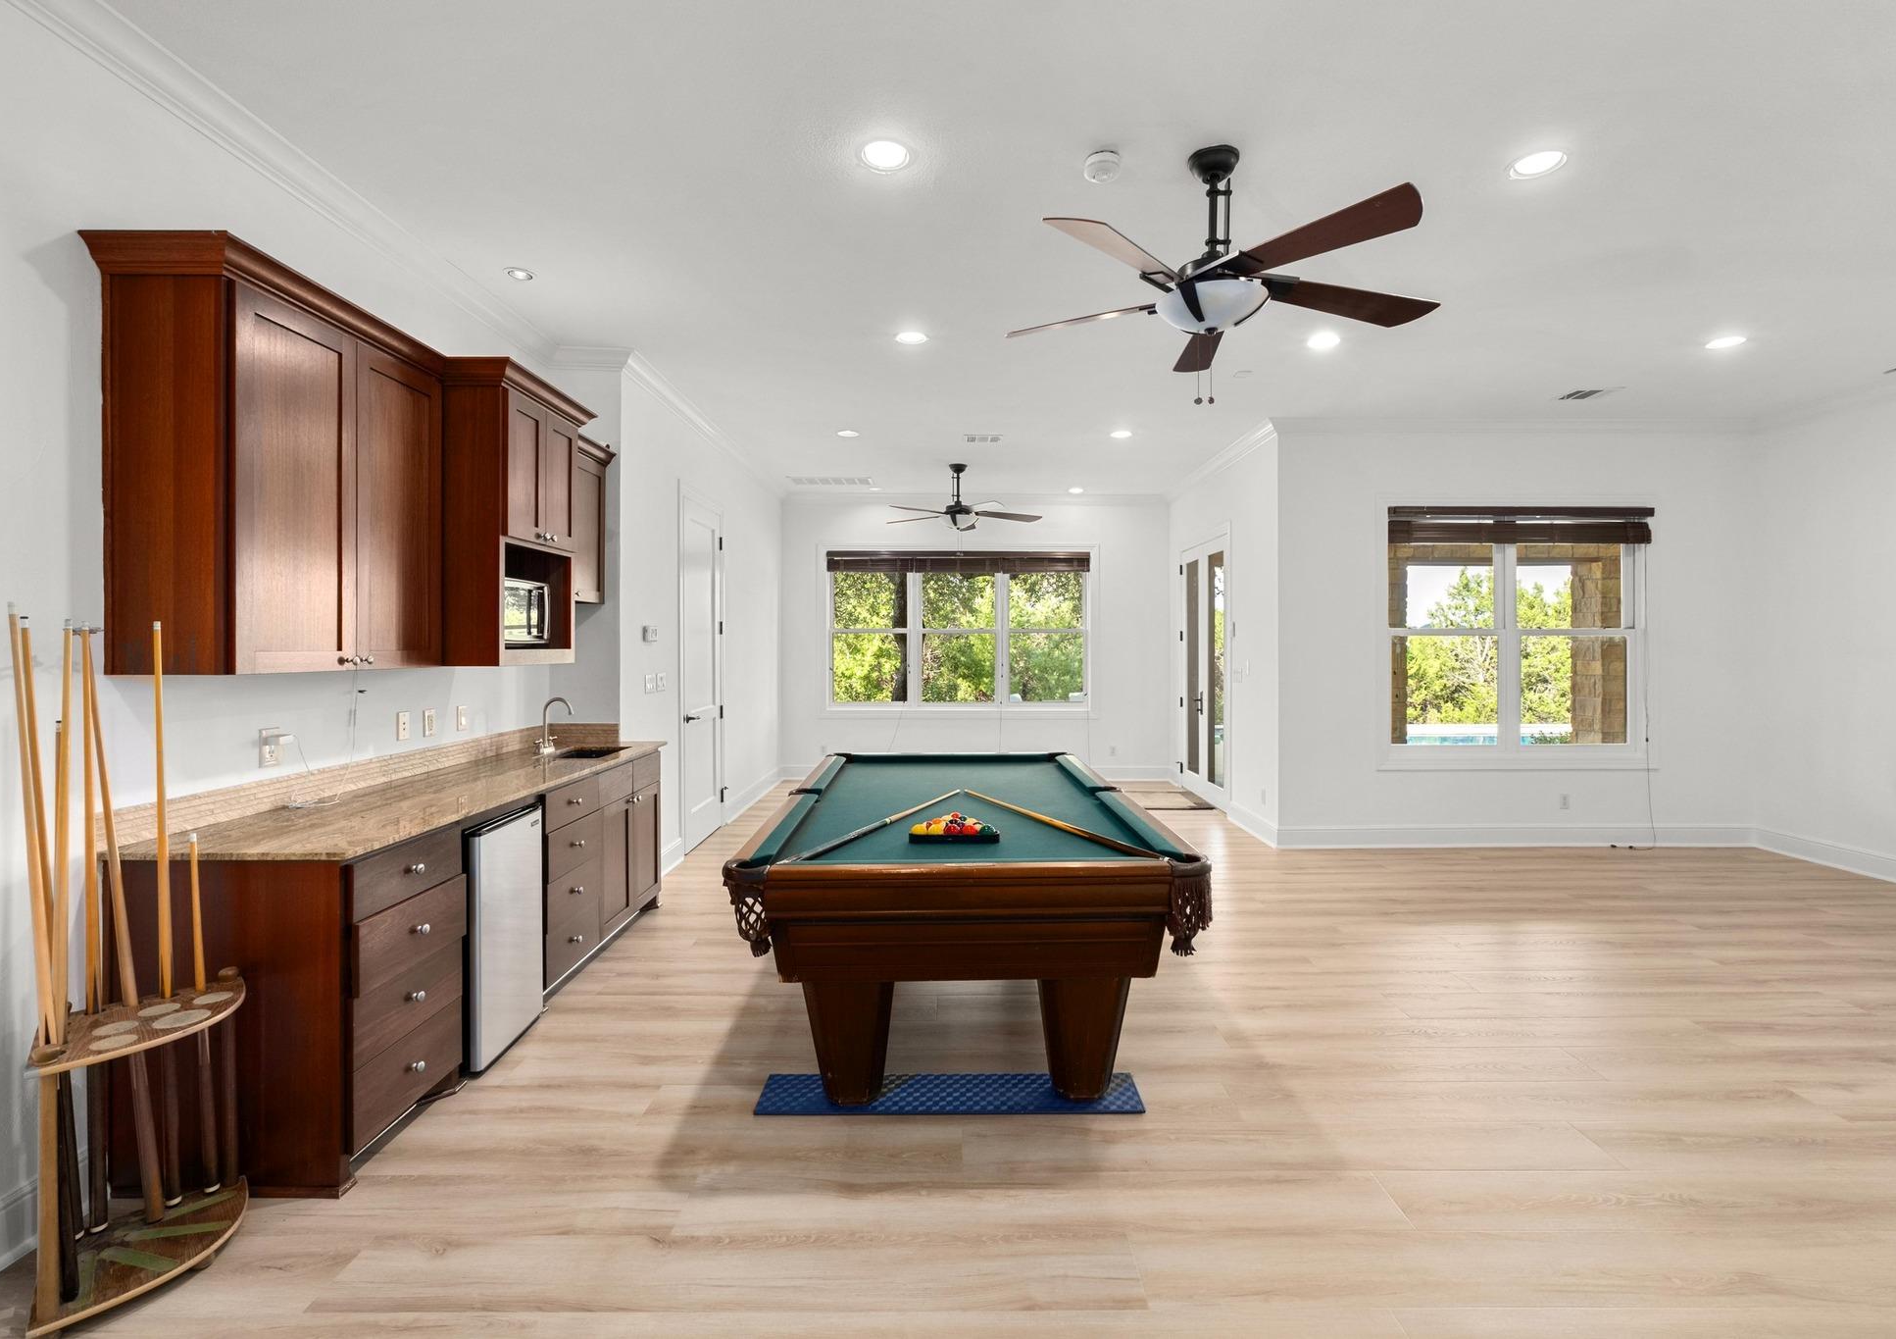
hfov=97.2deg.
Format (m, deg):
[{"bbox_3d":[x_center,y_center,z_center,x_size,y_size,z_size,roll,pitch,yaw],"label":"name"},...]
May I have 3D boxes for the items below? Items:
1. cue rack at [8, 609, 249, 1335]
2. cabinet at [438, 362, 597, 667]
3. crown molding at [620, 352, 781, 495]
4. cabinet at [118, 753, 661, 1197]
[{"bbox_3d":[-1.930,0.640,1.930,0.410,1.500,0.480,0,2,7],"label":"cue rack"},{"bbox_3d":[-1.880,-0.578,3.371,0.610,1.116,0.752,0,2,0],"label":"cabinet"},{"bbox_3d":[-1.742,-1.743,6.662,0.095,0.095,4.375,0,2,0],"label":"crown molding"},{"bbox_3d":[-1.885,0.901,3.385,0.620,0.888,2.400,0,2,0],"label":"cabinet"}]

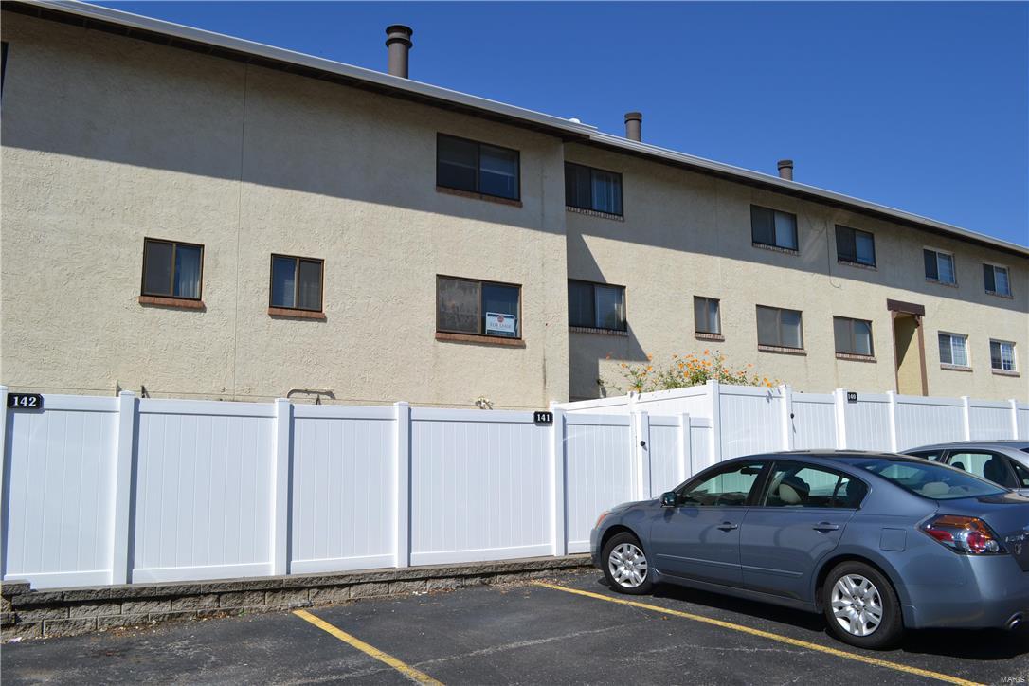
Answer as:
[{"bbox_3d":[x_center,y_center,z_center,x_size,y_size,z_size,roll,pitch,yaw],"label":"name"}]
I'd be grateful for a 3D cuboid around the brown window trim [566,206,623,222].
[{"bbox_3d":[1.746,-2.927,17.611,1.850,0.110,0.110,5,-10,-31],"label":"brown window trim"}]

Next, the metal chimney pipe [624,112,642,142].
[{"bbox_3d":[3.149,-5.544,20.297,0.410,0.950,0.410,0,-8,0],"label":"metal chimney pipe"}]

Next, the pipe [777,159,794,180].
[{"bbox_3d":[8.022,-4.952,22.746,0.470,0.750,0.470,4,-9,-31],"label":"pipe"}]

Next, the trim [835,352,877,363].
[{"bbox_3d":[9.752,0.438,22.104,1.876,0.141,0.130,4,-9,-32],"label":"trim"}]

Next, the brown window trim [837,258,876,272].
[{"bbox_3d":[9.964,-2.242,22.485,1.802,0.110,0.110,5,-10,-31],"label":"brown window trim"}]

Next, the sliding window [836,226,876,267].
[{"bbox_3d":[10.011,-2.825,22.660,1.754,1.015,0.110,5,-10,-31],"label":"sliding window"}]

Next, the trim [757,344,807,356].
[{"bbox_3d":[6.993,0.184,20.216,1.886,0.124,0.100,4,-9,-31],"label":"trim"}]

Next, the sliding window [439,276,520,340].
[{"bbox_3d":[-0.644,-0.639,14.410,1.814,1.082,0.110,5,-10,-31],"label":"sliding window"}]

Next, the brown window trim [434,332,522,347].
[{"bbox_3d":[-0.622,-0.054,14.172,1.864,0.104,0.100,4,-9,-31],"label":"brown window trim"}]

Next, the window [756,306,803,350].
[{"bbox_3d":[7.069,-0.404,20.514,1.758,1.038,0.110,5,-10,-31],"label":"window"}]

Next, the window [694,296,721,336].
[{"bbox_3d":[4.781,-0.667,19.158,0.889,0.886,0.100,4,-9,-32],"label":"window"}]

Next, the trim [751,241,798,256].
[{"bbox_3d":[7.023,-2.502,20.802,1.831,0.146,0.130,4,-9,-32],"label":"trim"}]

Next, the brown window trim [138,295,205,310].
[{"bbox_3d":[-5.098,-0.592,11.496,0.905,0.105,0.100,4,-9,-31],"label":"brown window trim"}]

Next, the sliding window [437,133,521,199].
[{"bbox_3d":[-0.675,-3.369,14.898,1.841,1.040,0.100,4,-9,-32],"label":"sliding window"}]

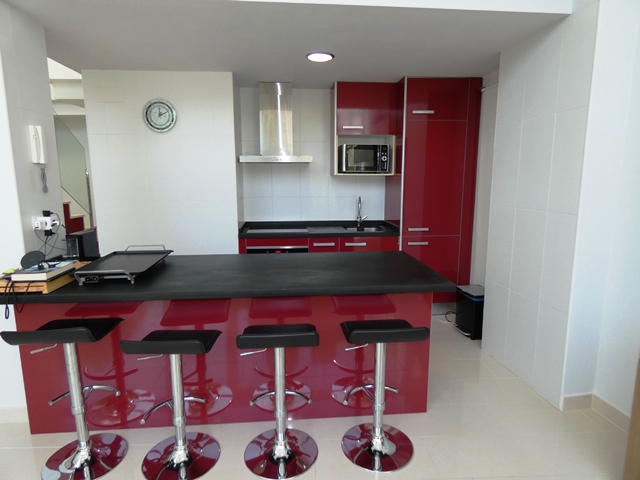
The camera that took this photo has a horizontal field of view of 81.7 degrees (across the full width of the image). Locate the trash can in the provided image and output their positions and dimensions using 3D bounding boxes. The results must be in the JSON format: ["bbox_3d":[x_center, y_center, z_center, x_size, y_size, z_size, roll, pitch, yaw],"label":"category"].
[{"bbox_3d":[1.444,0.654,3.403,0.260,0.402,0.350,-1,9,-4],"label":"trash can"}]

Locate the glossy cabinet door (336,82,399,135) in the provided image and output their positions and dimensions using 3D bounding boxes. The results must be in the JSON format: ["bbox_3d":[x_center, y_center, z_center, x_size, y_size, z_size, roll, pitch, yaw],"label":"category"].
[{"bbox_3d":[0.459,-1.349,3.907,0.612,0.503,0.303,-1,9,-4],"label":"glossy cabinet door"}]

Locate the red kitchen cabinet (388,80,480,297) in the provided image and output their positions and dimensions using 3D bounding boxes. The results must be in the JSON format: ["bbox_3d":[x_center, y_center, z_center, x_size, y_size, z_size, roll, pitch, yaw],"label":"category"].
[{"bbox_3d":[1.149,-0.456,3.950,0.749,2.262,0.612,-1,9,-4],"label":"red kitchen cabinet"}]

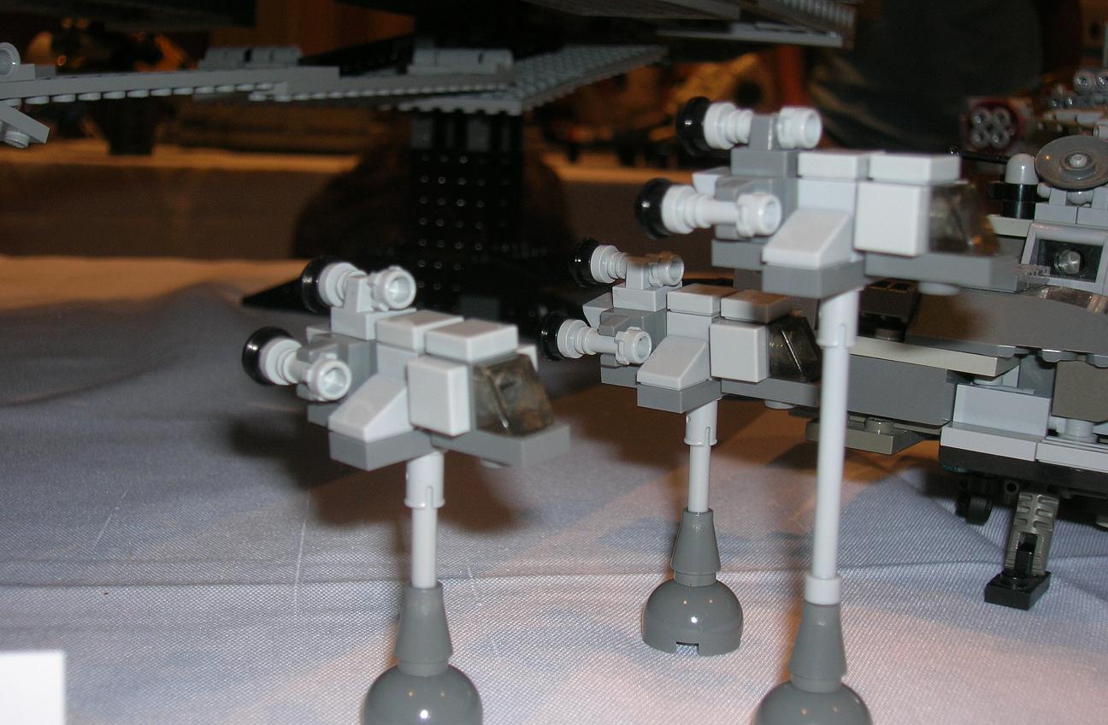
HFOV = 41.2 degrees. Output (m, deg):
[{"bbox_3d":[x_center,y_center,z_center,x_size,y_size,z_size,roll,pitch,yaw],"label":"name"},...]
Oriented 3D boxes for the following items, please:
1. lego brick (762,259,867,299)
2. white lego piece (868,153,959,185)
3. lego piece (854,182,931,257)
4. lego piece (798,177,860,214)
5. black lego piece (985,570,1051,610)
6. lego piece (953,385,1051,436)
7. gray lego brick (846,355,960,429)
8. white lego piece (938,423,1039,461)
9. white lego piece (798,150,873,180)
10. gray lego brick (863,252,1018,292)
[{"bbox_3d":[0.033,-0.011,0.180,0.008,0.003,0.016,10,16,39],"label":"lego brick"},{"bbox_3d":[0.043,-0.023,0.176,0.008,0.003,0.008,9,15,39],"label":"white lego piece"},{"bbox_3d":[0.040,-0.017,0.174,0.008,0.008,0.003,9,15,40],"label":"lego piece"},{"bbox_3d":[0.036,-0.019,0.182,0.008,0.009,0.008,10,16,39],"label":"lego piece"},{"bbox_3d":[0.085,0.041,0.269,0.008,0.003,0.015,7,10,31],"label":"black lego piece"},{"bbox_3d":[0.075,0.008,0.246,0.016,0.006,0.004,10,14,36],"label":"lego piece"},{"bbox_3d":[0.058,0.004,0.254,0.023,0.010,0.008,10,14,36],"label":"gray lego brick"},{"bbox_3d":[0.074,0.013,0.248,0.016,0.003,0.008,9,15,34],"label":"white lego piece"},{"bbox_3d":[0.036,-0.024,0.182,0.008,0.003,0.008,9,15,39],"label":"white lego piece"},{"bbox_3d":[0.046,-0.012,0.176,0.016,0.003,0.008,9,15,39],"label":"gray lego brick"}]

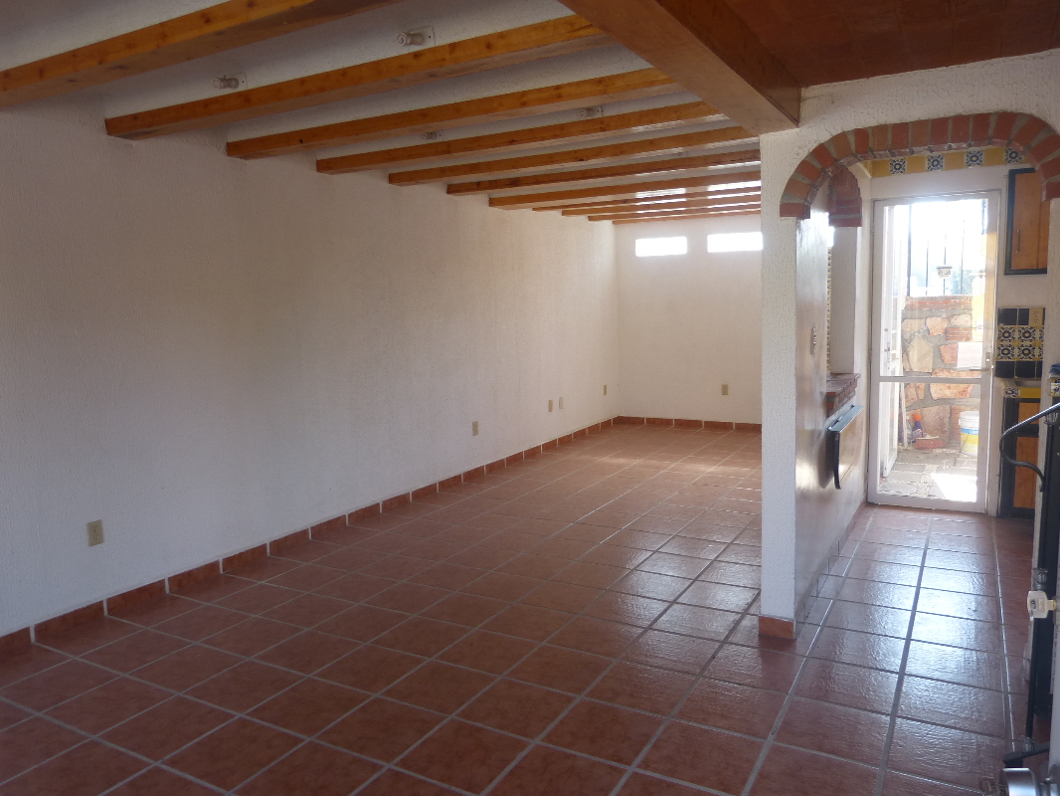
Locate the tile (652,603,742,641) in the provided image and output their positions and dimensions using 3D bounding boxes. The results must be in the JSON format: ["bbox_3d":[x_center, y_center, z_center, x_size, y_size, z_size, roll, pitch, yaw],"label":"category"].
[{"bbox_3d":[0.763,1.020,3.491,0.330,0.010,0.326,2,8,30],"label":"tile"}]

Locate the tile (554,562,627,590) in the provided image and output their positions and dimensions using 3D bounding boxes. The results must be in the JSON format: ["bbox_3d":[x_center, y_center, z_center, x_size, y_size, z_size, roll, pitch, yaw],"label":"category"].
[{"bbox_3d":[0.322,0.945,4.077,0.323,0.012,0.323,2,8,30],"label":"tile"}]

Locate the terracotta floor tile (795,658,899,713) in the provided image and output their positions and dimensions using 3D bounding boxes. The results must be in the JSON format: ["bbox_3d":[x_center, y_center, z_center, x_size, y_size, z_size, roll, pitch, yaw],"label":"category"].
[{"bbox_3d":[1.167,1.059,2.811,0.330,0.010,0.330,2,8,30],"label":"terracotta floor tile"}]

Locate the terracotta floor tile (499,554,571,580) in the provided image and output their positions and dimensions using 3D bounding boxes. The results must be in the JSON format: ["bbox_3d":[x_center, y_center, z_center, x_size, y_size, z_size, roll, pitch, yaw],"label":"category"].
[{"bbox_3d":[0.025,0.952,4.304,0.330,0.010,0.326,2,8,30],"label":"terracotta floor tile"}]

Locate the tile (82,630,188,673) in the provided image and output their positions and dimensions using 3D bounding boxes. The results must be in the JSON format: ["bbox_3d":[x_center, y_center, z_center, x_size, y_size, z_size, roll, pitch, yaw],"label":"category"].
[{"bbox_3d":[-1.715,1.111,3.350,0.332,0.010,0.328,2,8,30],"label":"tile"}]

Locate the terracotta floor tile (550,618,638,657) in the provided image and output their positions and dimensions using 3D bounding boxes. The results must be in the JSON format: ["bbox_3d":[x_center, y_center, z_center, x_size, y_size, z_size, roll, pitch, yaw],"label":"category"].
[{"bbox_3d":[0.285,1.037,3.332,0.323,0.012,0.323,2,8,30],"label":"terracotta floor tile"}]

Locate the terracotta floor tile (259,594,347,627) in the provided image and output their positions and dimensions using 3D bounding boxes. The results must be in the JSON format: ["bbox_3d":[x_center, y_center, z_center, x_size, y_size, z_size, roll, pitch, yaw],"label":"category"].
[{"bbox_3d":[-1.081,1.042,3.761,0.332,0.010,0.328,2,8,30],"label":"terracotta floor tile"}]

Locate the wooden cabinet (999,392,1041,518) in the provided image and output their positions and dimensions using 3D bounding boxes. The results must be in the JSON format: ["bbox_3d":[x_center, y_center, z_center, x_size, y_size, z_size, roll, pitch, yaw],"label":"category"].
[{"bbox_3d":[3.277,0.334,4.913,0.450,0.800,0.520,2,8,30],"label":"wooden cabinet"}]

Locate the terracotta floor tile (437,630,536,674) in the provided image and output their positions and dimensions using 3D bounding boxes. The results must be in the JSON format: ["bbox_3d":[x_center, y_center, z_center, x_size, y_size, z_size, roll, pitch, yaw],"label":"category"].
[{"bbox_3d":[-0.177,1.073,3.228,0.334,0.010,0.334,2,8,30],"label":"terracotta floor tile"}]

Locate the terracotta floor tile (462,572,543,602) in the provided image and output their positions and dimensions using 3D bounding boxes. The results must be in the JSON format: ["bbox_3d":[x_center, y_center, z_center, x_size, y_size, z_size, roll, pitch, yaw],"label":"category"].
[{"bbox_3d":[-0.146,0.991,4.011,0.330,0.010,0.326,2,8,30],"label":"terracotta floor tile"}]

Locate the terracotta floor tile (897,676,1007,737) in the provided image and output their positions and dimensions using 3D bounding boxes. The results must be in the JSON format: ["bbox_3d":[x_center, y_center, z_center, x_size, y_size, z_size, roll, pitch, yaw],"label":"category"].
[{"bbox_3d":[1.491,1.087,2.707,0.333,0.010,0.333,2,8,29],"label":"terracotta floor tile"}]

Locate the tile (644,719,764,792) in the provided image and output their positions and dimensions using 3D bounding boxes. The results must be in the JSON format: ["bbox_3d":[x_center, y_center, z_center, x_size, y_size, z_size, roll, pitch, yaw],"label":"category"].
[{"bbox_3d":[0.554,1.144,2.450,0.333,0.010,0.333,2,8,29],"label":"tile"}]

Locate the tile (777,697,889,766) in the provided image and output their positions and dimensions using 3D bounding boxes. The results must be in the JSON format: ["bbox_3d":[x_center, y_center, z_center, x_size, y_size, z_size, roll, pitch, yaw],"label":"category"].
[{"bbox_3d":[1.017,1.114,2.551,0.334,0.010,0.334,2,8,30],"label":"tile"}]

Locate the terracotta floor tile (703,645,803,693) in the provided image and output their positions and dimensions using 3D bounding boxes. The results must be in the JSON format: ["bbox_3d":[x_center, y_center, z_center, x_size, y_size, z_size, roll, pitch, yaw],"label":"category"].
[{"bbox_3d":[0.889,1.063,3.013,0.334,0.010,0.334,2,8,30],"label":"terracotta floor tile"}]

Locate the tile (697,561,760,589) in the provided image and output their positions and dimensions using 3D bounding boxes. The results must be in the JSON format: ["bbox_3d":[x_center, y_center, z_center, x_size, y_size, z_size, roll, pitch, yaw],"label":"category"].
[{"bbox_3d":[1.086,0.923,4.006,0.330,0.010,0.330,2,8,30],"label":"tile"}]

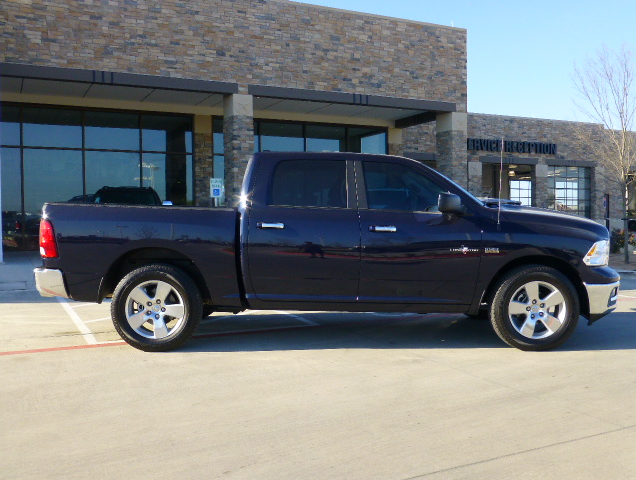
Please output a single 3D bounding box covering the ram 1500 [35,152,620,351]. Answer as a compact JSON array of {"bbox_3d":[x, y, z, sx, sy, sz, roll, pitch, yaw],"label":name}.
[{"bbox_3d":[0.135,0.065,6.830,5.820,1.900,2.030,0,2,-1],"label":"ram 1500"}]

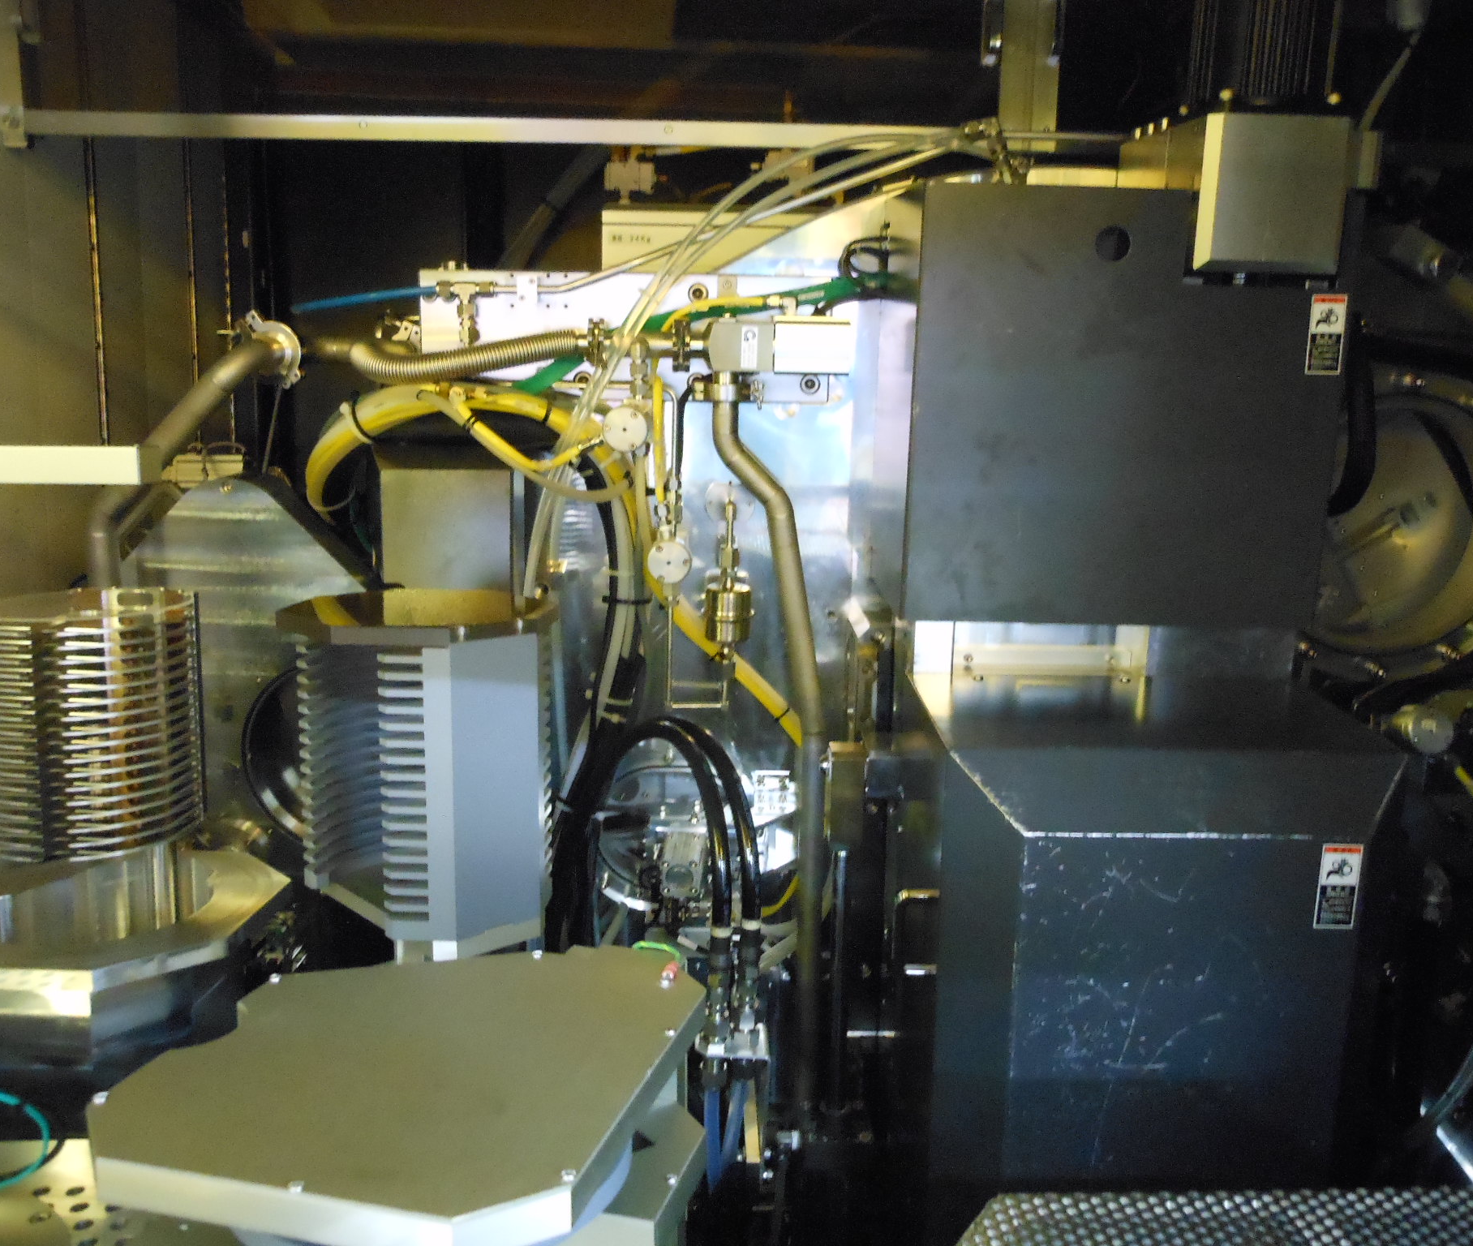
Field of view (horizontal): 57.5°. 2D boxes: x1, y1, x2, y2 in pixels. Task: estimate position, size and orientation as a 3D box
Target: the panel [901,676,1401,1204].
[{"bbox_3d":[0.435,0.327,1.506,0.465,0.450,0.390,1,11,-2],"label":"panel"}]

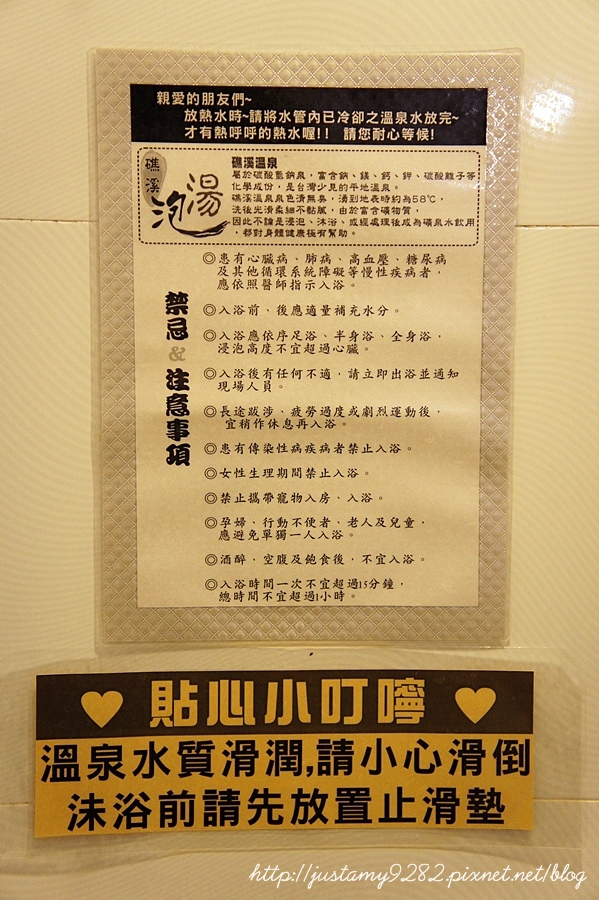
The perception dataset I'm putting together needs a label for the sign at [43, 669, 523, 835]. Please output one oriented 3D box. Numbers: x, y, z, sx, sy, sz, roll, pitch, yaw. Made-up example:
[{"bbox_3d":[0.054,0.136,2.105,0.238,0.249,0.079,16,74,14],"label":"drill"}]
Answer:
[{"bbox_3d":[-0.007,0.159,0.703,0.260,0.086,0.003,0,7,-2],"label":"sign"}]

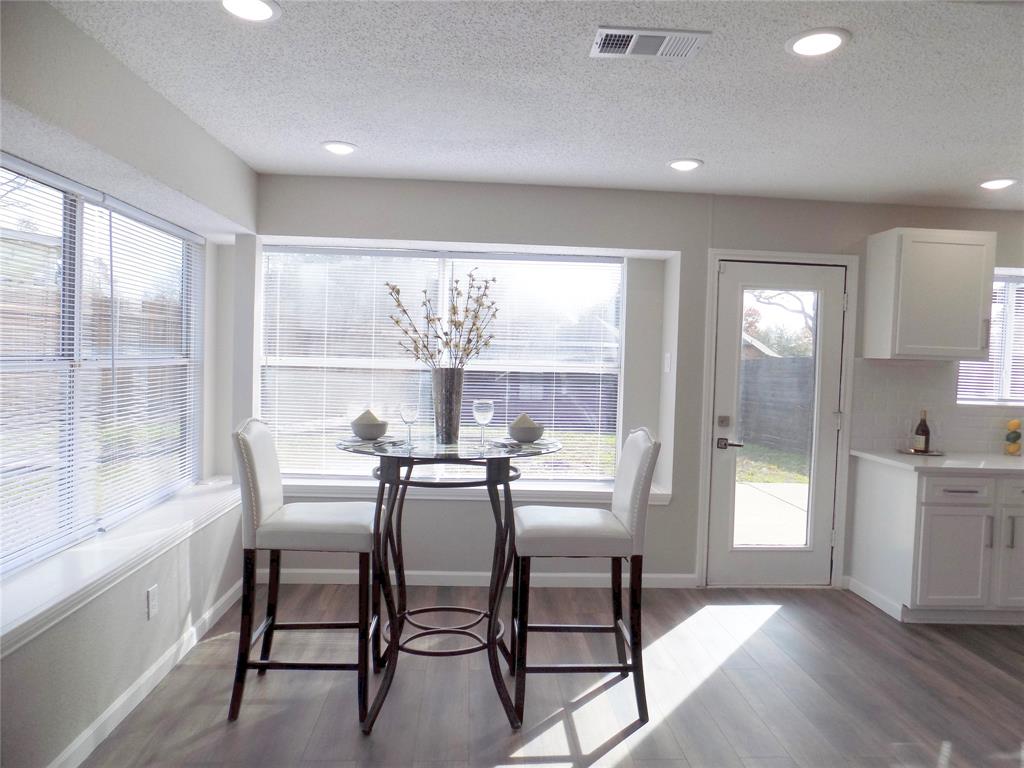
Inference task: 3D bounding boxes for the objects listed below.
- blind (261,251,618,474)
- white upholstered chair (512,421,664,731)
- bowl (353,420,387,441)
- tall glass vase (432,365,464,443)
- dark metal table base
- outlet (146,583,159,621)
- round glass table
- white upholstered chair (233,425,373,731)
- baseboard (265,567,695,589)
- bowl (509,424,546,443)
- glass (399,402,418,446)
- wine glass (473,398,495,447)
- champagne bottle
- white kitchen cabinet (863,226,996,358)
[{"bbox_3d":[-0.450,-0.124,4.465,2.345,1.485,0.045,2,2,-3],"label":"blind"},{"bbox_3d":[0.276,0.747,2.865,0.560,1.143,0.445,2,2,-3],"label":"white upholstered chair"},{"bbox_3d":[-0.574,0.191,2.751,0.148,0.073,0.148,2,2,-3],"label":"bowl"},{"bbox_3d":[-0.249,0.082,2.691,0.126,0.302,0.126,2,2,-4],"label":"tall glass vase"},{"bbox_3d":[-0.269,0.769,2.799,0.588,1.055,0.580,2,2,-4],"label":"dark metal table base"},{"bbox_3d":[-1.473,0.897,2.799,0.009,0.120,0.076,2,2,-4],"label":"outlet"},{"bbox_3d":[-0.271,0.762,2.791,0.910,1.067,0.910,2,2,-4],"label":"round glass table"},{"bbox_3d":[-0.807,0.719,2.799,0.545,1.143,0.445,2,2,-3],"label":"white upholstered chair"},{"bbox_3d":[-0.193,1.205,4.210,2.745,0.095,0.018,2,2,-3],"label":"baseboard"},{"bbox_3d":[0.061,0.203,2.786,0.144,0.065,0.144,2,2,0],"label":"bowl"},{"bbox_3d":[-0.380,0.154,2.546,0.070,0.166,0.070,2,2,-4],"label":"glass"},{"bbox_3d":[-0.113,0.152,2.717,0.083,0.185,0.083,2,2,-3],"label":"wine glass"},{"bbox_3d":[2.527,0.294,4.193,0.082,0.275,0.082,2,2,-3],"label":"champagne bottle"},{"bbox_3d":[2.497,-0.520,4.096,0.590,0.755,0.325,2,2,-4],"label":"white kitchen cabinet"}]

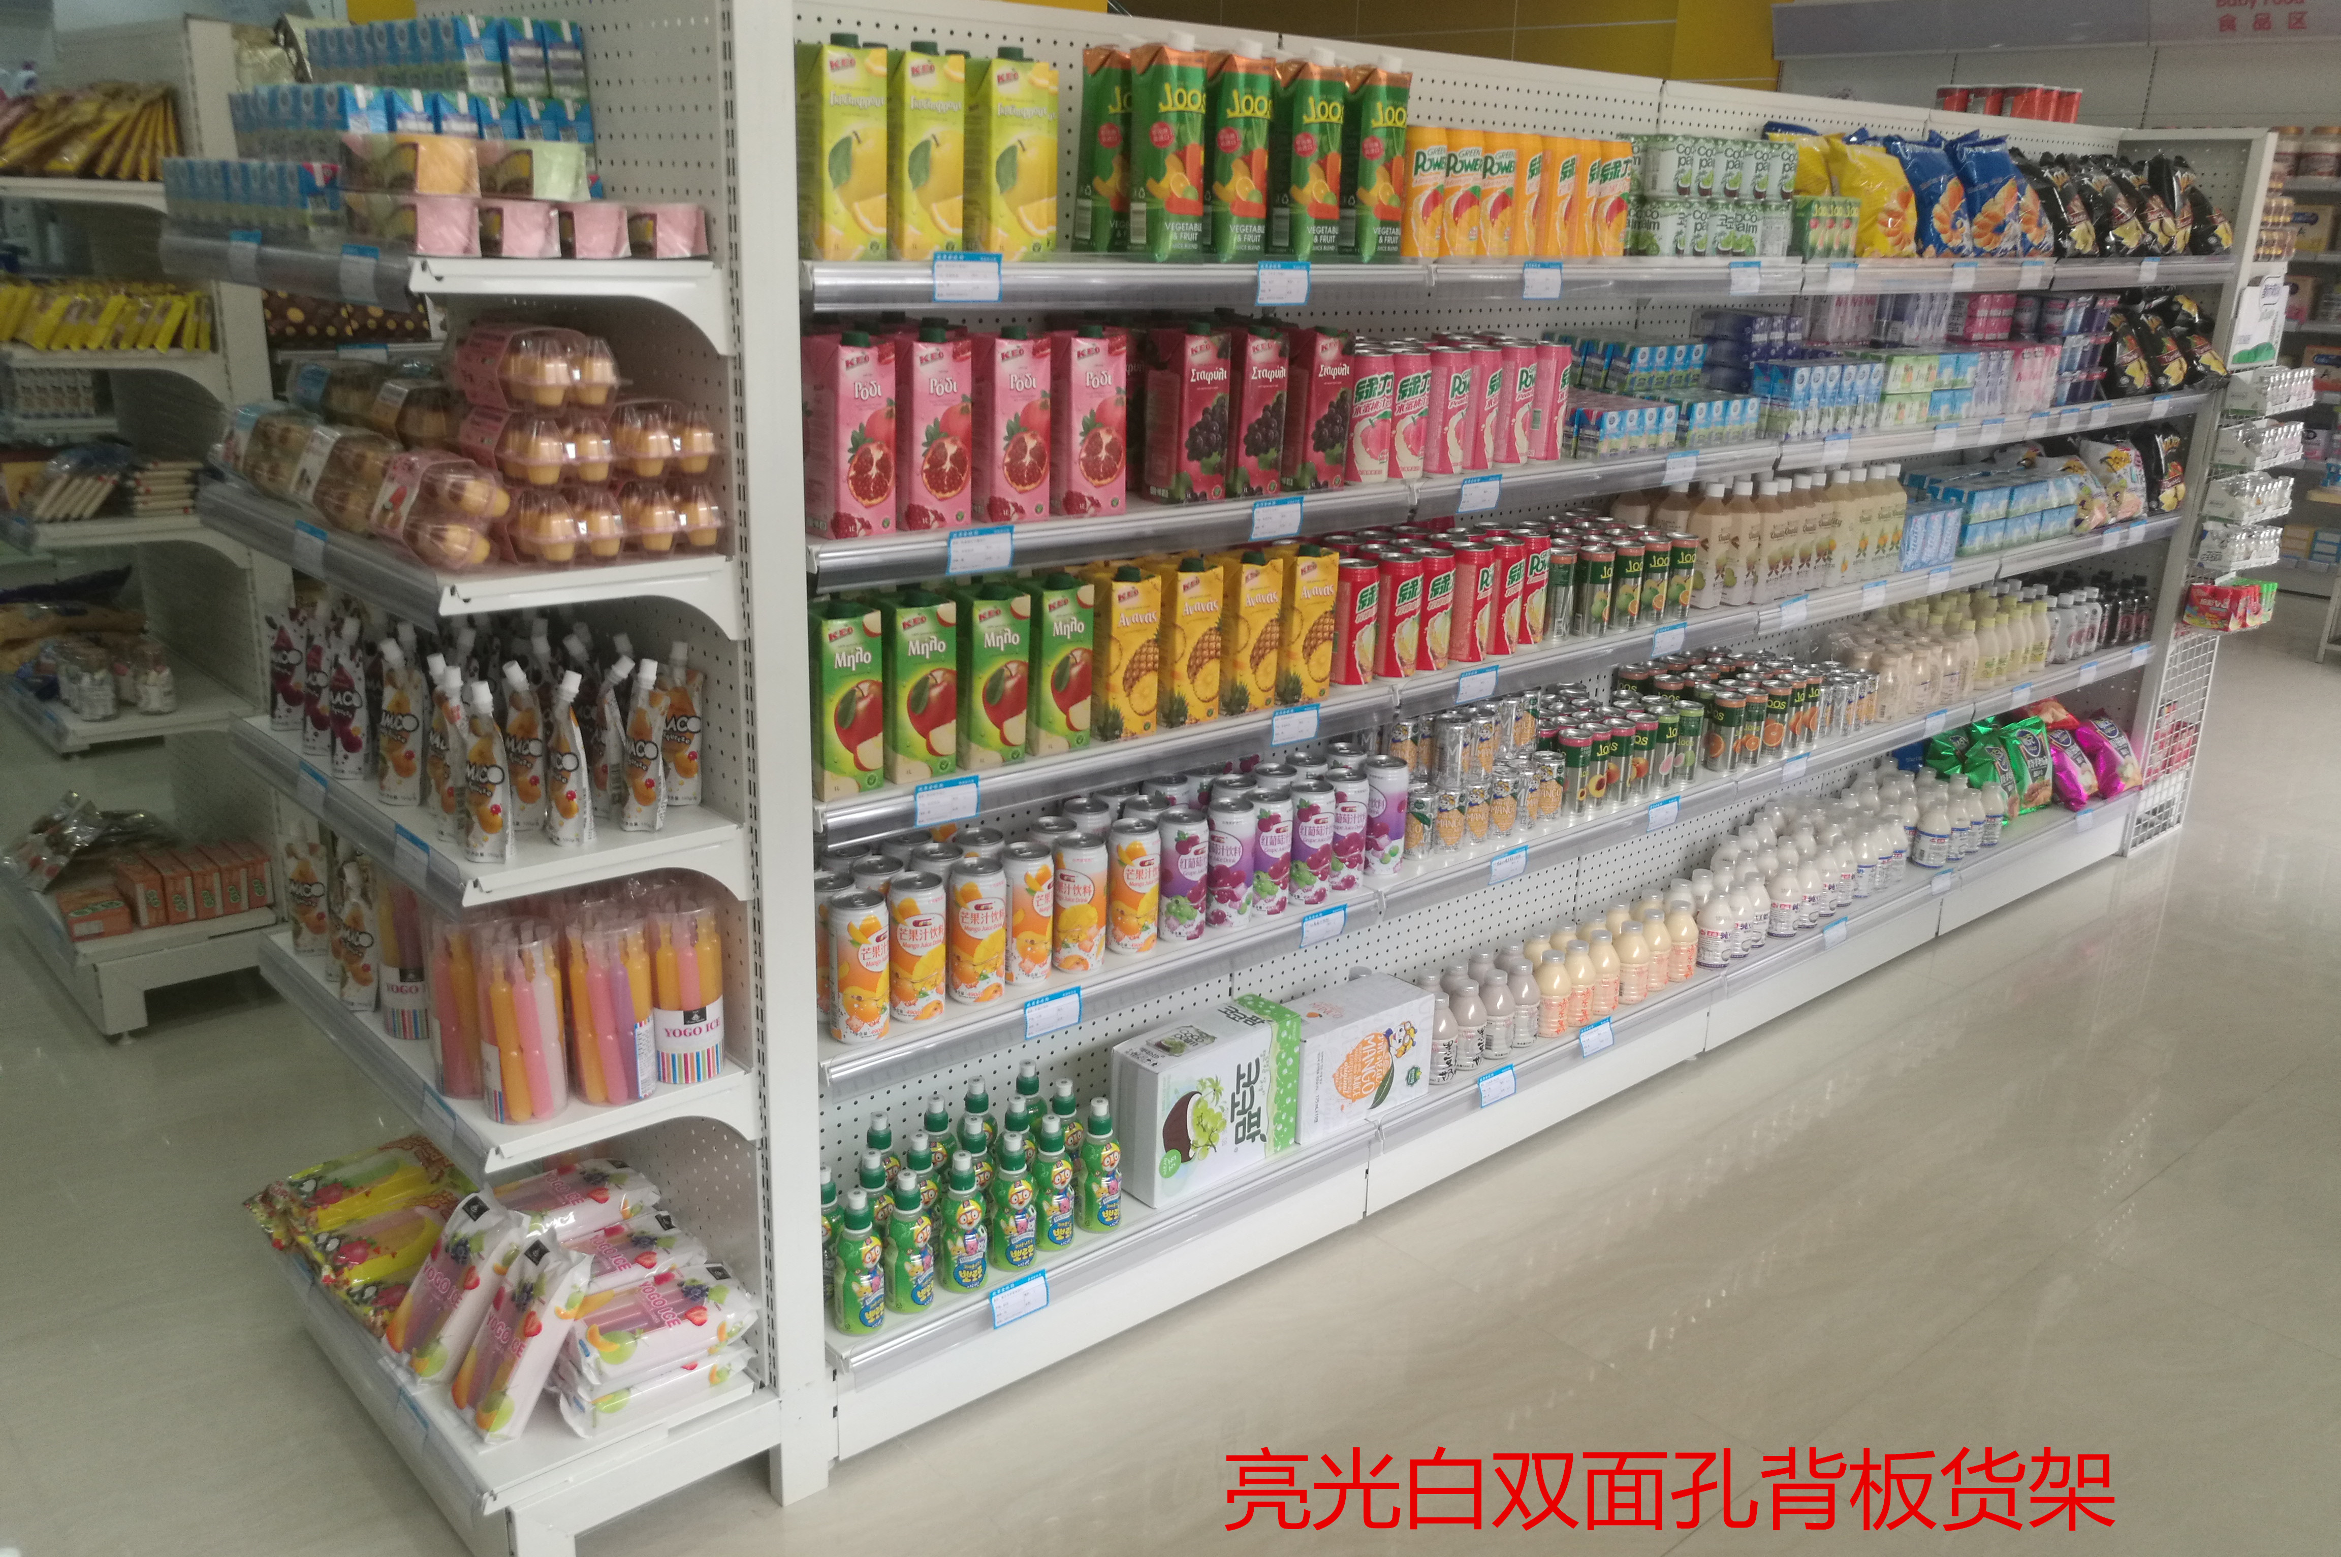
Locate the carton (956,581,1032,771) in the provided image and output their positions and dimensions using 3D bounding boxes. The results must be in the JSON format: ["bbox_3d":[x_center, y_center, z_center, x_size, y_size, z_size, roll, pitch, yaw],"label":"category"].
[{"bbox_3d":[-0.216,-0.124,2.106,0.075,0.212,0.075,-11,22,-36],"label":"carton"}]

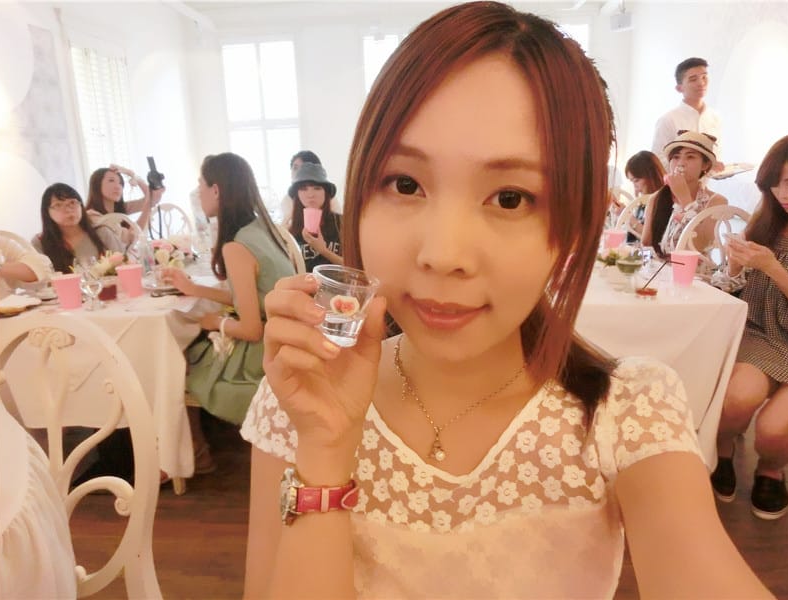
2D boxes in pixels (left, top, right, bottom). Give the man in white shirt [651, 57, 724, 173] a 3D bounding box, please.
[{"bbox_3d":[1.735,-0.549,3.372,0.500,1.740,0.380,-1,14,2],"label":"man in white shirt"}]

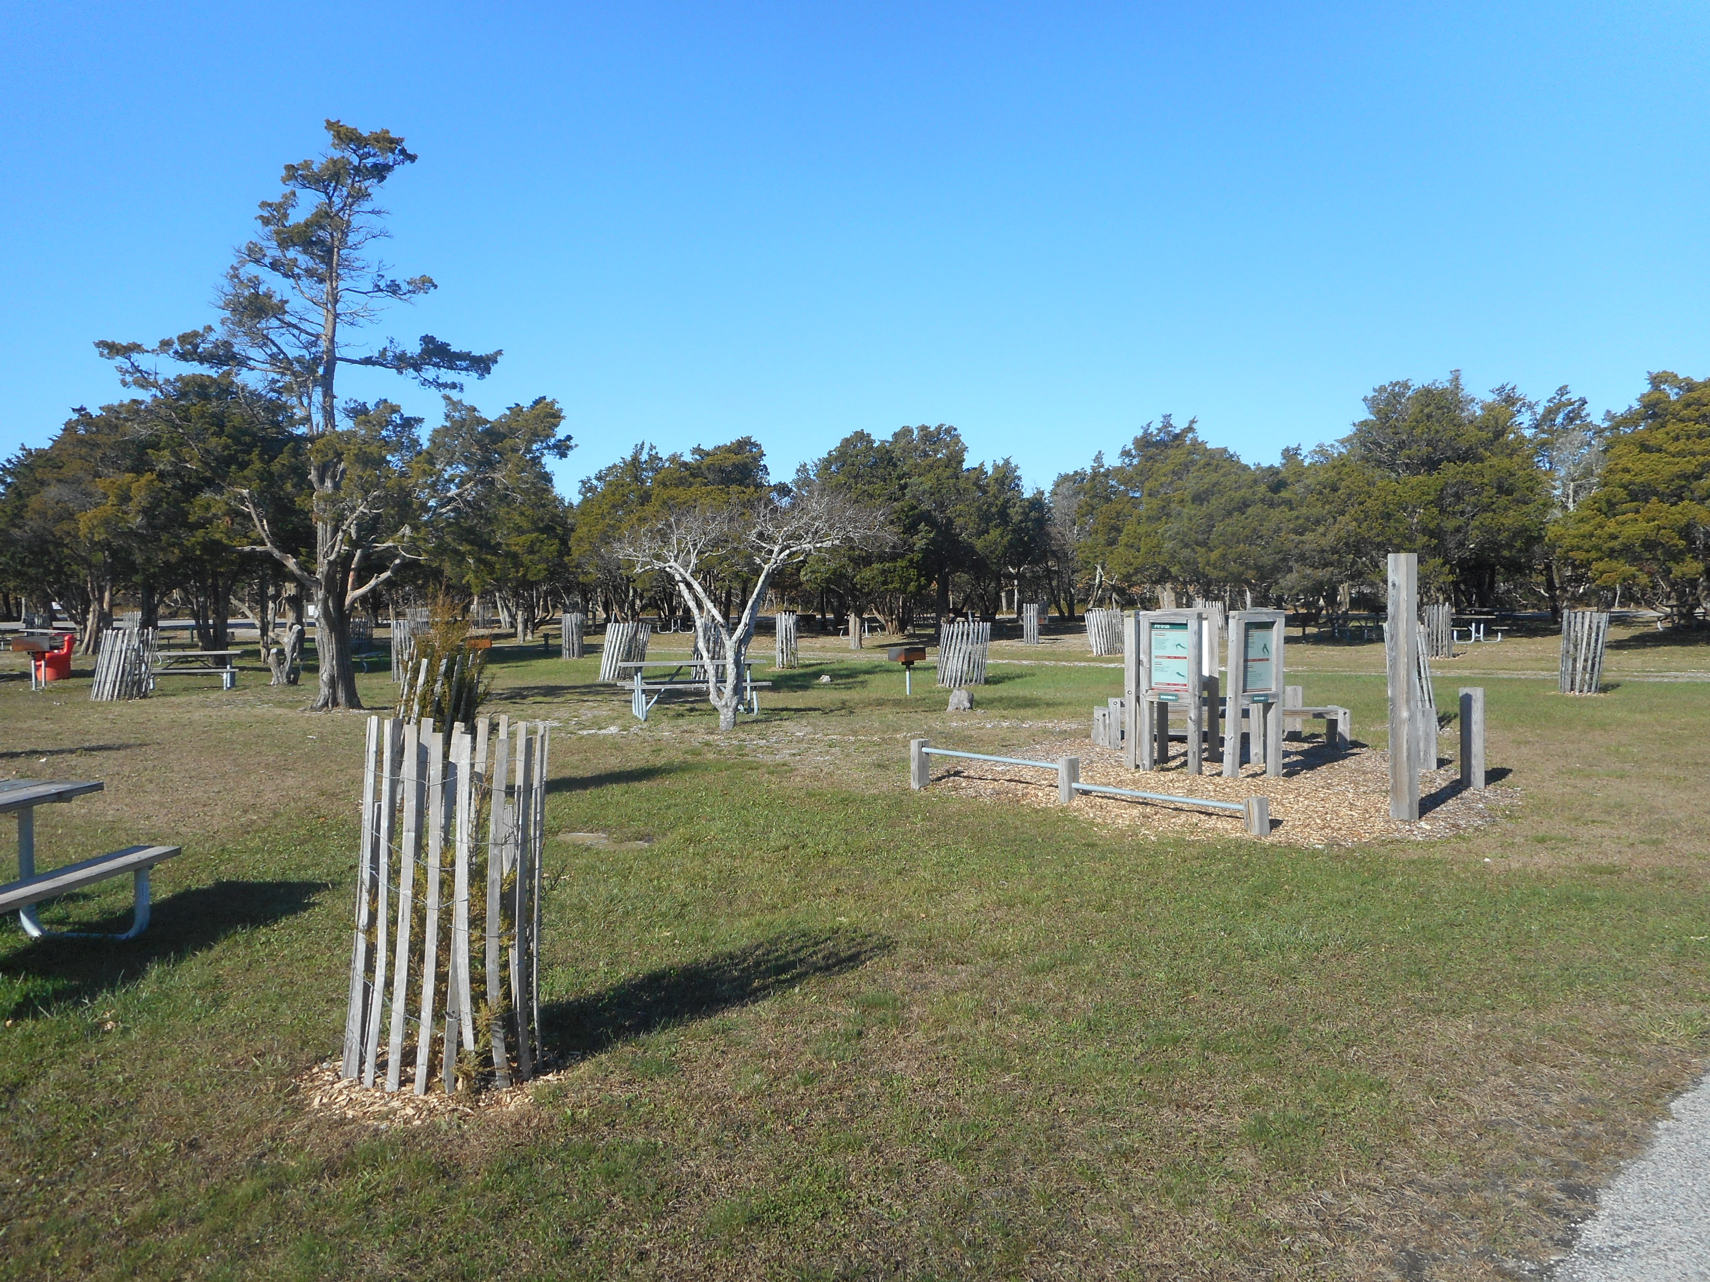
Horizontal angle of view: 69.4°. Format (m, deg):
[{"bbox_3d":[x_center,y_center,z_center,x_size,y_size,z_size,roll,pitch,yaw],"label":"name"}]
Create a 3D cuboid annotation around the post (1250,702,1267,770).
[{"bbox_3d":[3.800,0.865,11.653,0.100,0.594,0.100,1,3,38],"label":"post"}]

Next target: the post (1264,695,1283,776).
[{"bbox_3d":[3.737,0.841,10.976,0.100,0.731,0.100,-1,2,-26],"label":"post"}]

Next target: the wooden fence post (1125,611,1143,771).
[{"bbox_3d":[2.559,0.456,11.407,0.100,1.465,0.100,1,3,37],"label":"wooden fence post"}]

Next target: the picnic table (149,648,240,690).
[{"bbox_3d":[-13.387,0.600,25.000,1.830,0.760,1.450,-2,2,-19],"label":"picnic table"}]

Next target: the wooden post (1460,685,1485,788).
[{"bbox_3d":[5.054,0.791,10.107,0.140,0.820,0.140,-2,2,-17],"label":"wooden post"}]

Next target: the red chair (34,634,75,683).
[{"bbox_3d":[-17.890,0.382,27.600,0.700,1.040,0.680,0,2,35],"label":"red chair"}]

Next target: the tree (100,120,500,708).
[{"bbox_3d":[-8.900,-3.652,19.800,5.900,9.400,5.400,-2,2,-18],"label":"tree"}]

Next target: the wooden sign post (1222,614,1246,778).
[{"bbox_3d":[3.334,0.469,10.849,0.100,1.449,0.100,0,2,-28],"label":"wooden sign post"}]

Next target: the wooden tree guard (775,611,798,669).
[{"bbox_3d":[-1.517,-0.015,27.500,0.500,1.250,0.500,-1,2,0],"label":"wooden tree guard"}]

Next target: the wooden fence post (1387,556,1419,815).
[{"bbox_3d":[3.907,0.323,8.774,0.143,1.886,0.143,-3,3,-34],"label":"wooden fence post"}]

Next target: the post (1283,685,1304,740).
[{"bbox_3d":[4.804,0.785,13.527,0.145,0.590,0.145,-3,3,-43],"label":"post"}]

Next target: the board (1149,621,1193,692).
[{"bbox_3d":[2.863,0.151,11.200,0.370,0.640,0.050,1,3,37],"label":"board"}]

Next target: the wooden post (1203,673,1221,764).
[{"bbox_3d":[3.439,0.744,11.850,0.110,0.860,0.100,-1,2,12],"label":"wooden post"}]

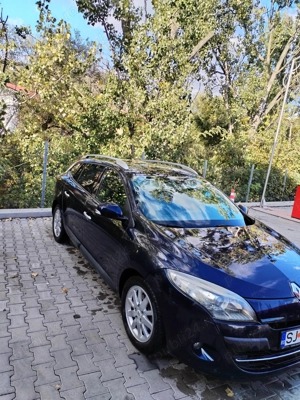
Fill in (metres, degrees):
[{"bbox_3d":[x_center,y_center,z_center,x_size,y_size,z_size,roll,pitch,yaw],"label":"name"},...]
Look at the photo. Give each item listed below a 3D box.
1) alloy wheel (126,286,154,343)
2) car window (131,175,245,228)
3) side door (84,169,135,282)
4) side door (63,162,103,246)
[{"bbox_3d":[-0.028,0.943,2.529,0.170,0.448,0.448,0,12,-34],"label":"alloy wheel"},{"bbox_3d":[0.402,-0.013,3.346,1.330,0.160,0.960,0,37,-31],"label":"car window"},{"bbox_3d":[-0.426,0.238,3.234,0.260,1.060,1.150,0,12,-31],"label":"side door"},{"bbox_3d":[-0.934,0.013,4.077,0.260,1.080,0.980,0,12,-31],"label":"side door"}]

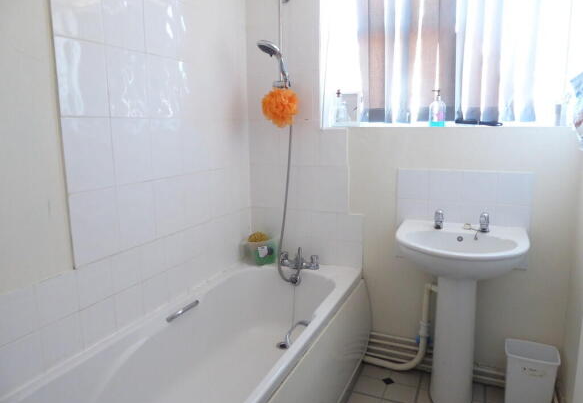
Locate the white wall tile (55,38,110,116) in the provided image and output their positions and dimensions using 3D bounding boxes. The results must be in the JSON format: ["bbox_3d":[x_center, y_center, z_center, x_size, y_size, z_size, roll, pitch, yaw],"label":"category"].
[{"bbox_3d":[-0.698,-0.409,1.406,0.010,0.250,0.200,4,11,23],"label":"white wall tile"}]

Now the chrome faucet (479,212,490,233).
[{"bbox_3d":[0.885,0.101,1.927,0.048,0.093,0.095,4,11,23],"label":"chrome faucet"}]

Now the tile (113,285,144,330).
[{"bbox_3d":[-0.650,0.412,1.681,0.010,0.140,0.149,4,11,23],"label":"tile"}]

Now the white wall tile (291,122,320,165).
[{"bbox_3d":[0.060,-0.327,2.374,0.193,0.253,0.010,4,11,23],"label":"white wall tile"}]

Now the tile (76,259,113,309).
[{"bbox_3d":[-0.710,0.292,1.519,0.010,0.149,0.149,4,11,23],"label":"tile"}]

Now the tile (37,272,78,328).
[{"bbox_3d":[-0.777,0.319,1.401,0.009,0.150,0.150,4,11,23],"label":"tile"}]

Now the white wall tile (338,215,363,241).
[{"bbox_3d":[0.321,0.146,2.296,0.150,0.150,0.010,4,11,23],"label":"white wall tile"}]

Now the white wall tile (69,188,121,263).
[{"bbox_3d":[-0.706,0.088,1.527,0.009,0.250,0.200,4,11,23],"label":"white wall tile"}]

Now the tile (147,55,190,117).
[{"bbox_3d":[-0.536,-0.474,1.769,0.010,0.250,0.200,4,11,23],"label":"tile"}]

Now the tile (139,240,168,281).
[{"bbox_3d":[-0.596,0.246,1.812,0.009,0.150,0.150,4,11,23],"label":"tile"}]

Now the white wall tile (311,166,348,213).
[{"bbox_3d":[0.220,-0.065,2.352,0.200,0.253,0.010,4,11,23],"label":"white wall tile"}]

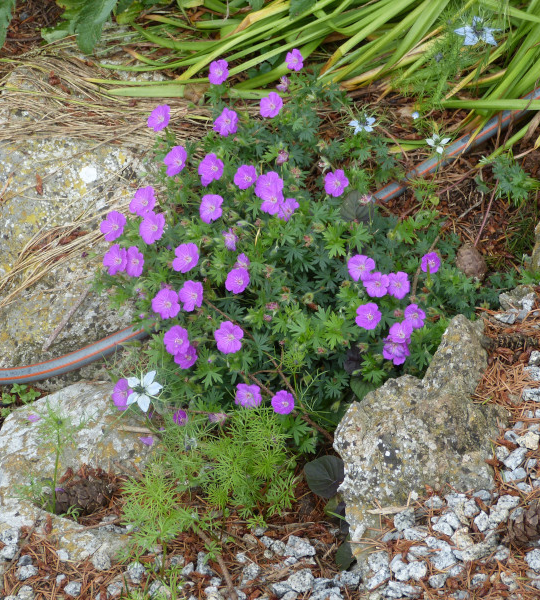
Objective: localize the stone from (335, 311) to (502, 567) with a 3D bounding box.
[{"bbox_3d":[0.159,0.153,2.670,0.180,0.190,0.190,0,38,0],"label":"stone"}]

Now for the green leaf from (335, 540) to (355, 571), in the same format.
[{"bbox_3d":[0.076,0.262,2.580,0.023,0.008,0.033,8,63,25],"label":"green leaf"}]

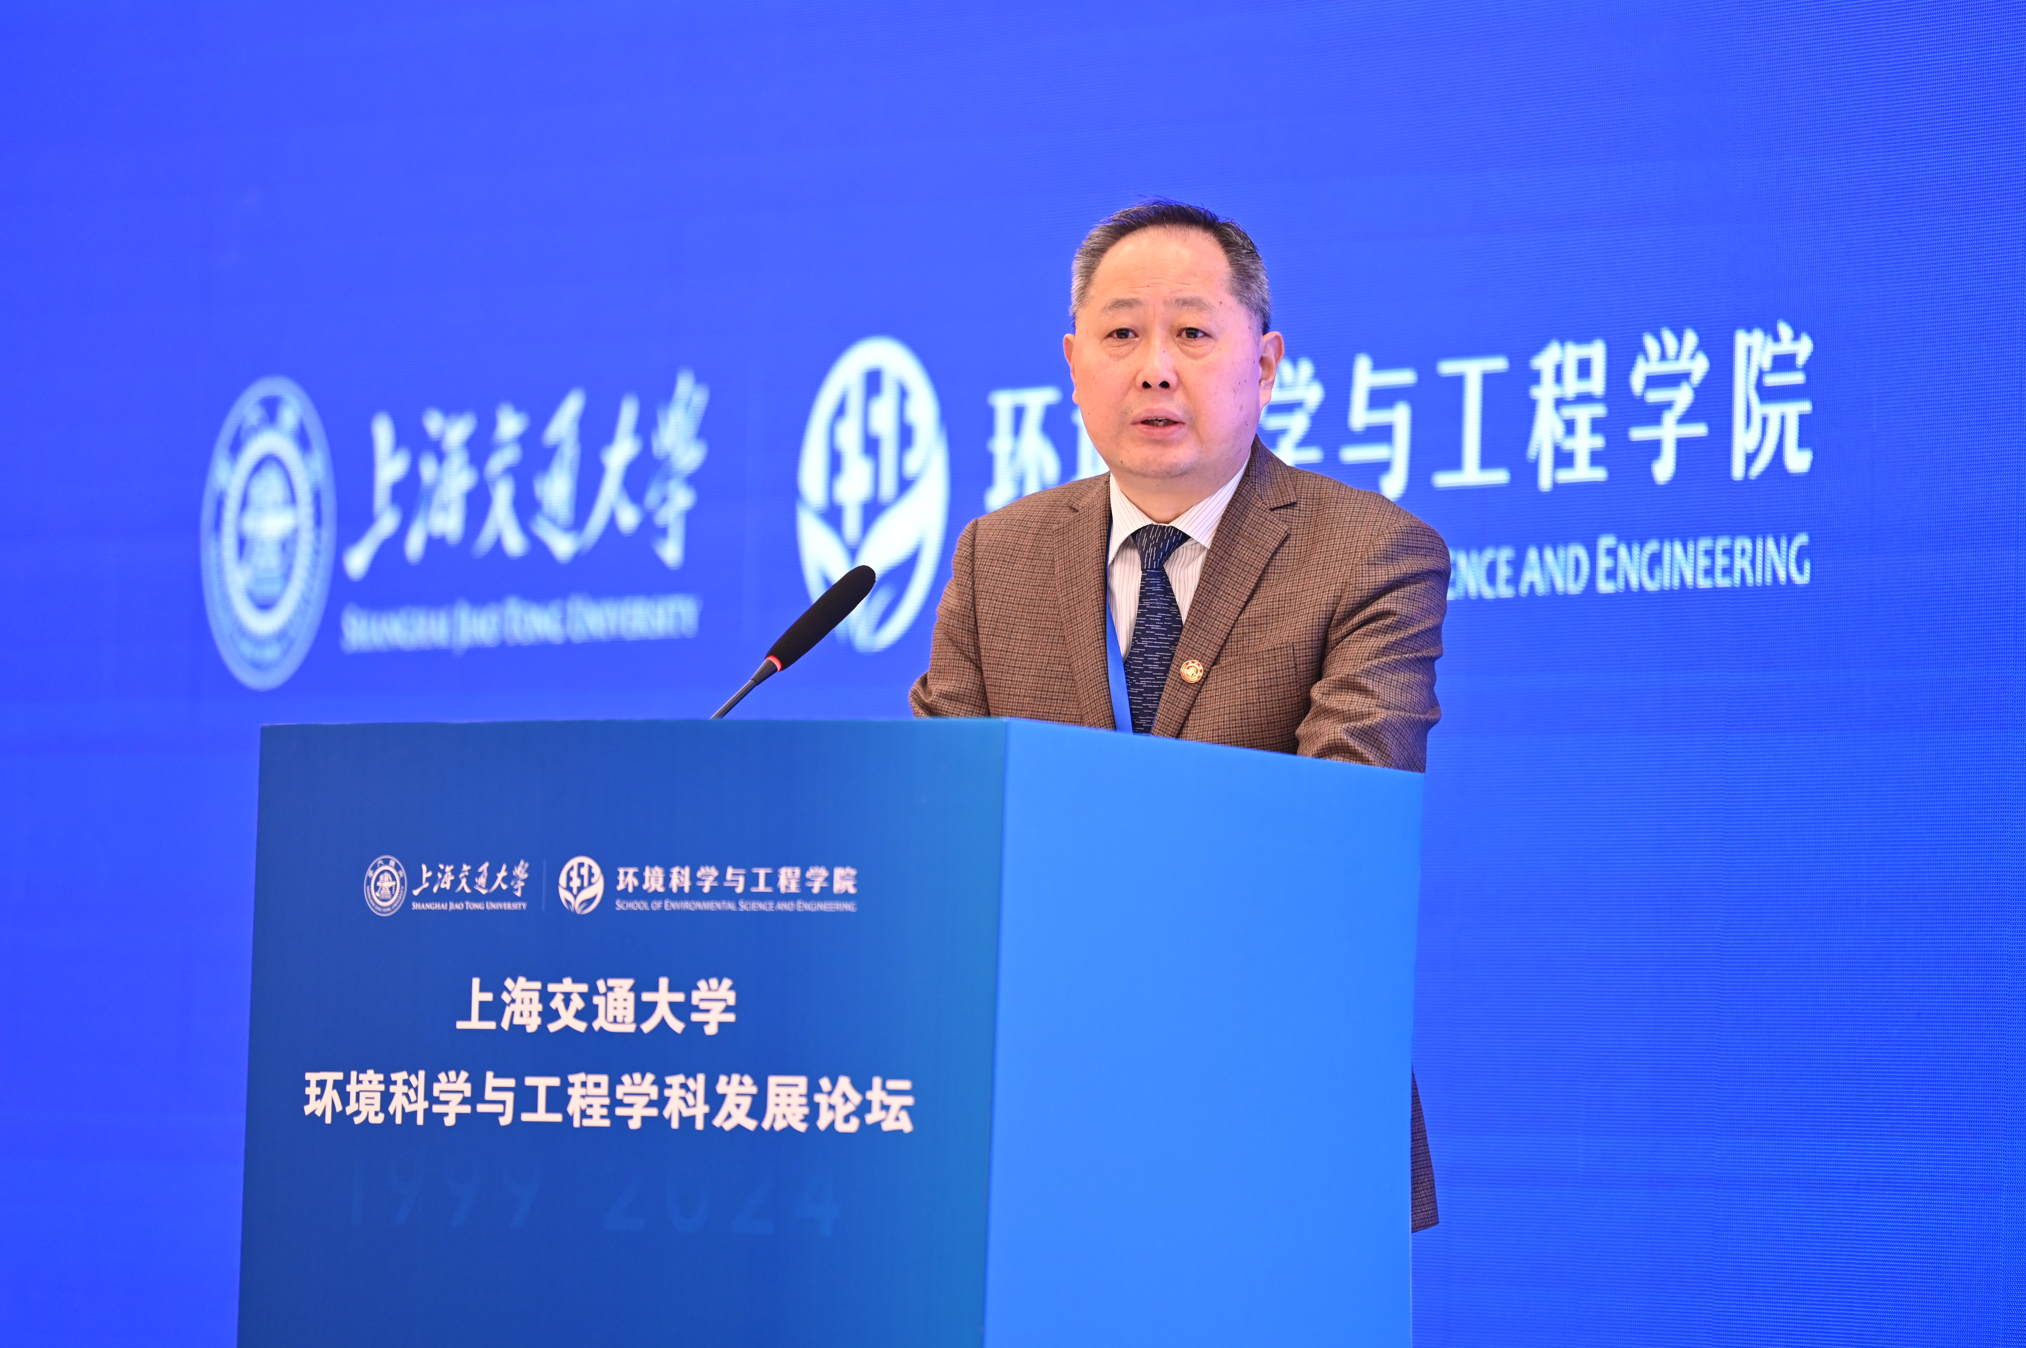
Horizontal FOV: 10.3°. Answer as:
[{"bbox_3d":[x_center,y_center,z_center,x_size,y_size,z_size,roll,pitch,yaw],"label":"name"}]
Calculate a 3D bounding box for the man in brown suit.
[{"bbox_3d":[0.125,0.430,9.720,0.530,1.690,0.400,1,-3,25],"label":"man in brown suit"}]

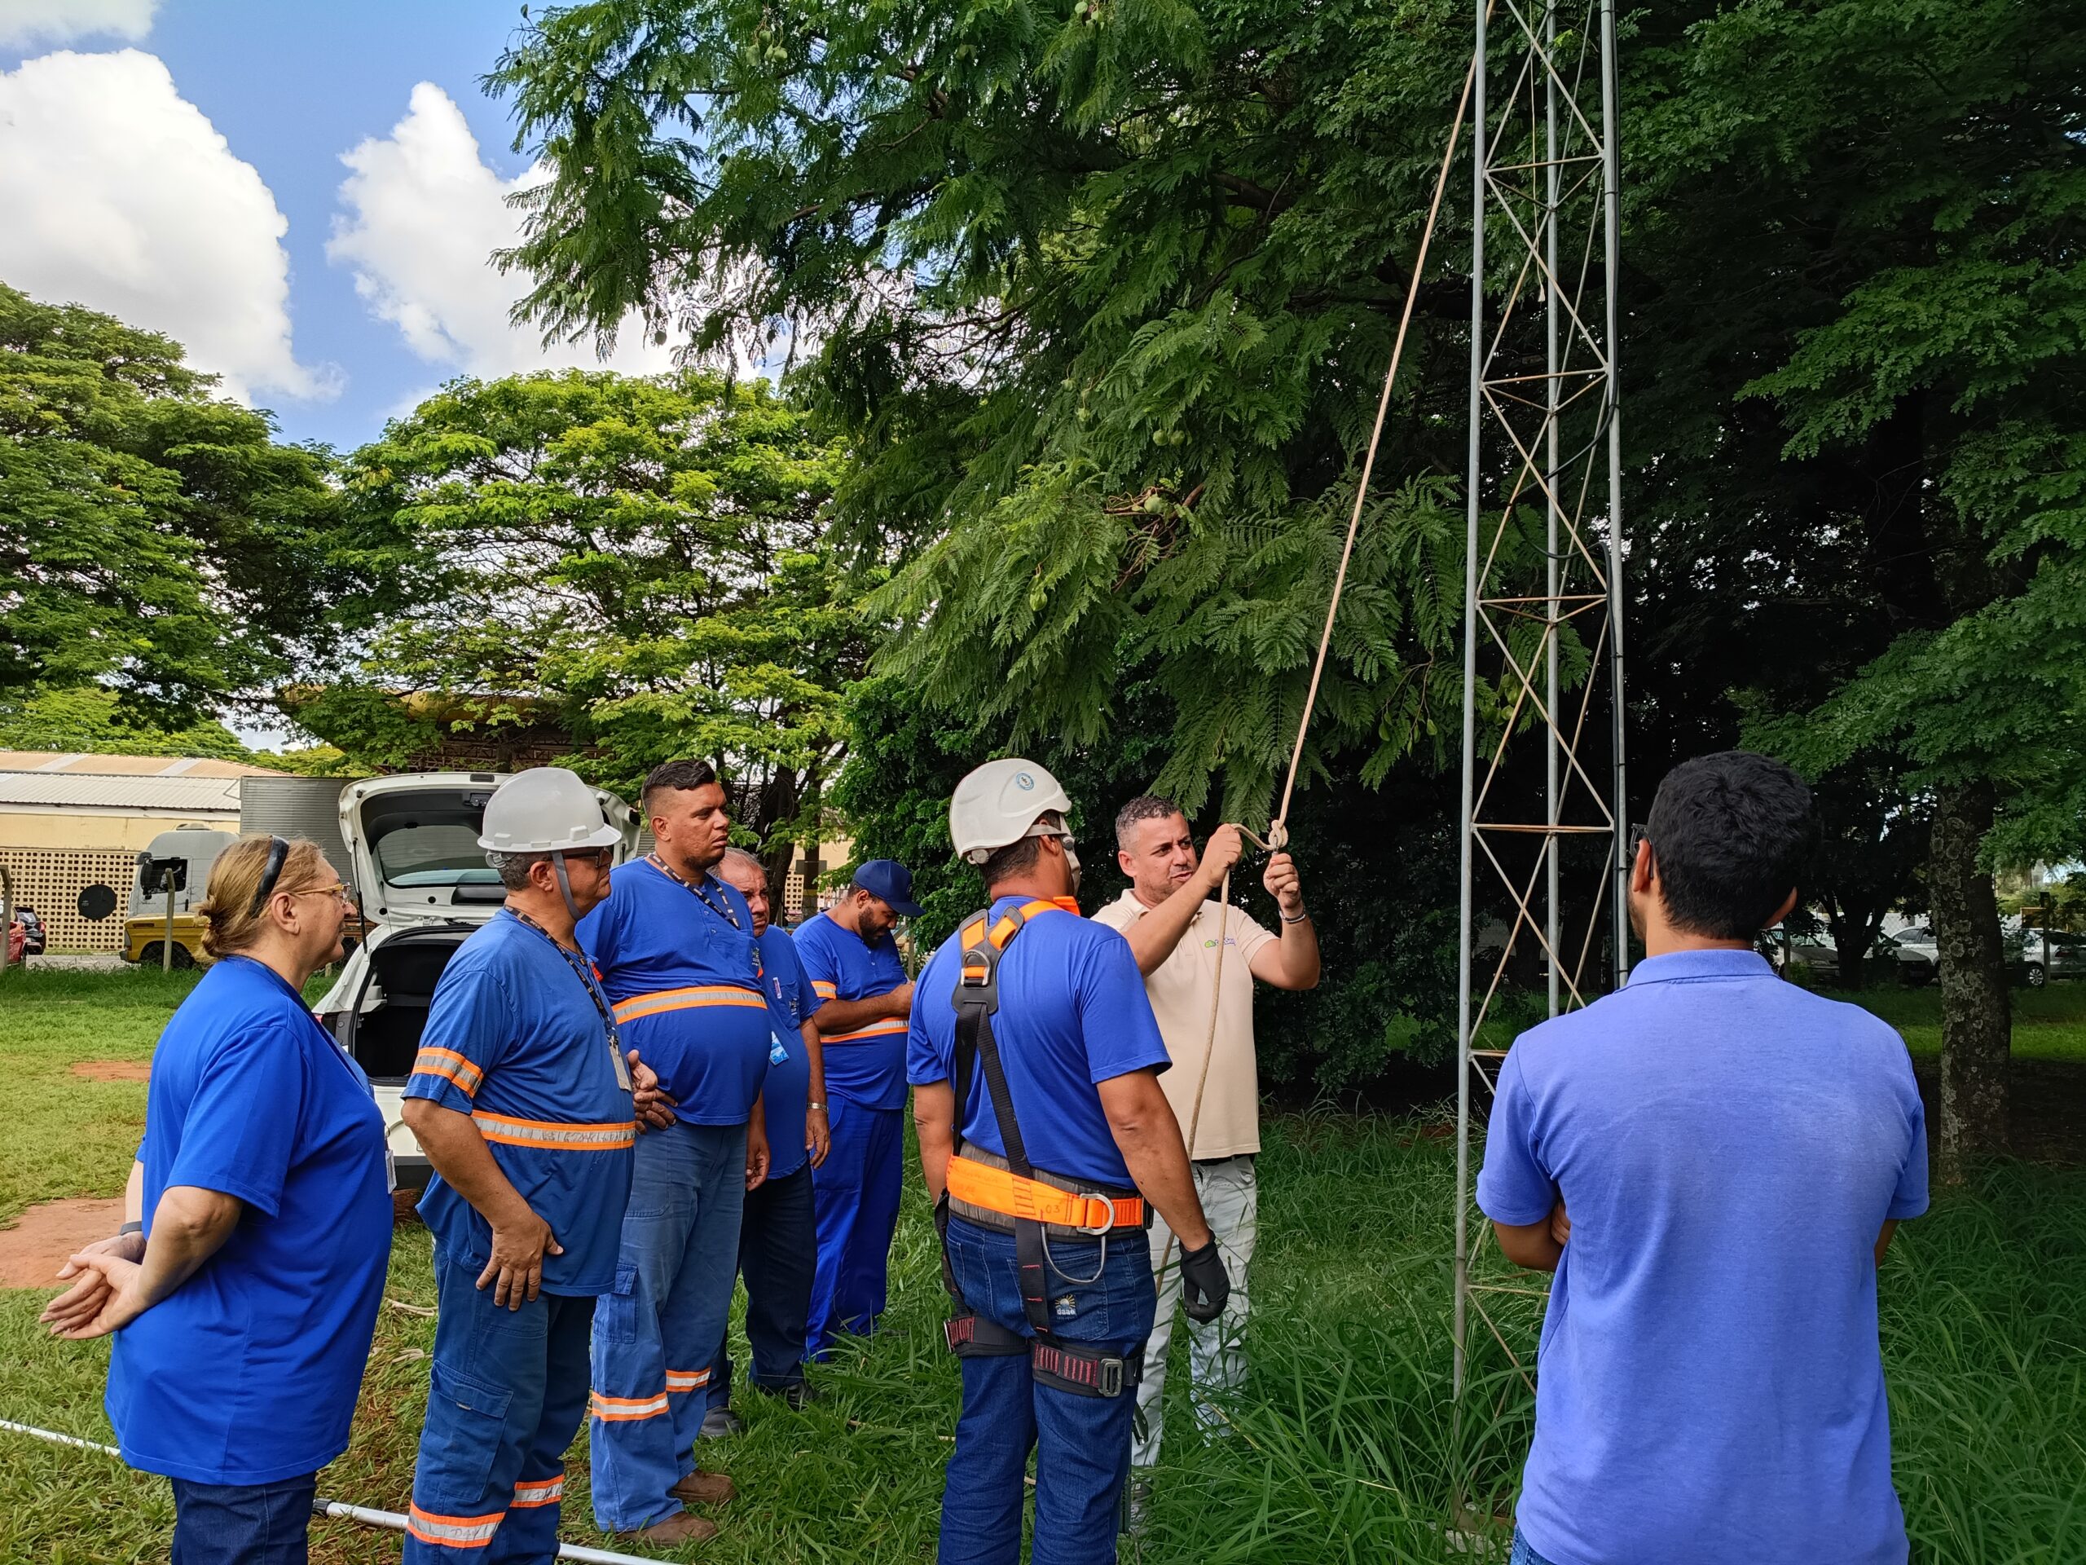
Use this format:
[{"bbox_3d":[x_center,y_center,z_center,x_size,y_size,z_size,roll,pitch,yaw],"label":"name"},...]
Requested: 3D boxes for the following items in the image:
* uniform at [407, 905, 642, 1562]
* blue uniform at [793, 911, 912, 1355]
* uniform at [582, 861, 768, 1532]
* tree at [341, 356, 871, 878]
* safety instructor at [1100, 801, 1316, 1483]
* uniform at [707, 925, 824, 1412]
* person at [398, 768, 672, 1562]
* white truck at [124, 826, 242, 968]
[{"bbox_3d":[-0.970,0.954,3.084,0.420,1.430,0.540,1,-5,6],"label":"uniform"},{"bbox_3d":[-0.591,1.140,5.137,0.360,1.400,0.500,-2,-6,32],"label":"blue uniform"},{"bbox_3d":[-0.867,0.975,3.845,0.400,1.540,0.550,0,-5,20],"label":"uniform"},{"bbox_3d":[-7.657,-1.928,28.469,10.500,11.200,10.000,1,-5,0],"label":"tree"},{"bbox_3d":[0.423,0.938,4.116,0.640,1.800,0.480,2,-5,-6],"label":"safety instructor"},{"bbox_3d":[-0.781,1.102,4.675,0.330,1.390,0.520,-2,-6,38],"label":"uniform"},{"bbox_3d":[-0.967,0.839,3.094,0.520,1.760,0.560,1,-5,6],"label":"person"},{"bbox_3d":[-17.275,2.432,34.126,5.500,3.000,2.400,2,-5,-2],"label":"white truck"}]

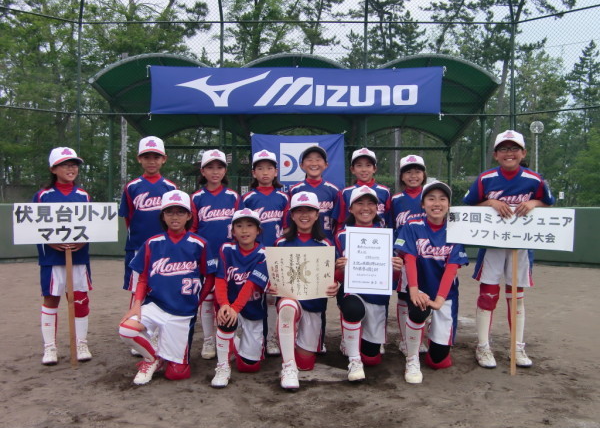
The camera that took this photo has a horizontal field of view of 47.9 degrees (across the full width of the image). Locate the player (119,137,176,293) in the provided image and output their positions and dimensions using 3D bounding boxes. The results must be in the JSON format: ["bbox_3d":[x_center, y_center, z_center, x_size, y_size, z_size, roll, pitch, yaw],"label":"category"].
[{"bbox_3d":[-1.085,0.220,4.860,0.430,1.550,0.300,0,1,-6],"label":"player"}]

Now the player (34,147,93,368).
[{"bbox_3d":[-1.616,0.271,4.640,0.420,1.455,0.360,0,1,-9],"label":"player"}]

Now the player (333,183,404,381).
[{"bbox_3d":[0.443,0.411,4.450,0.460,1.180,0.800,0,1,3],"label":"player"}]

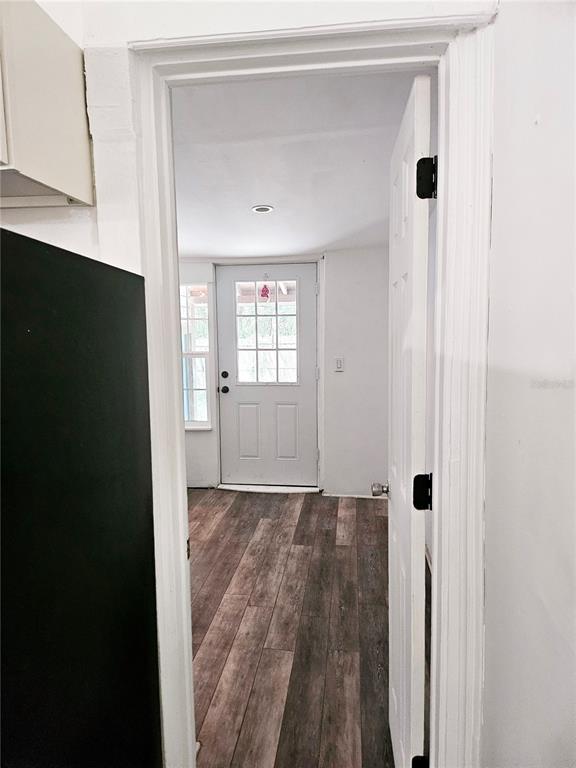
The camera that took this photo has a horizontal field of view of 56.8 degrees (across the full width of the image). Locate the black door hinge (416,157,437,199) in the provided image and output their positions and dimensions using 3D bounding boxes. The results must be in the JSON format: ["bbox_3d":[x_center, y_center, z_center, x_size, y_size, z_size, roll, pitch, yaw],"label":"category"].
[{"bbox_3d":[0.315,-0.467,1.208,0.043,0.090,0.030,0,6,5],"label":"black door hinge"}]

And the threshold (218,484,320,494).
[{"bbox_3d":[-0.170,0.968,4.913,0.940,0.038,0.120,0,6,8],"label":"threshold"}]

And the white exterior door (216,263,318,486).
[{"bbox_3d":[-0.180,-0.064,4.850,0.910,2.020,0.045,0,6,8],"label":"white exterior door"}]

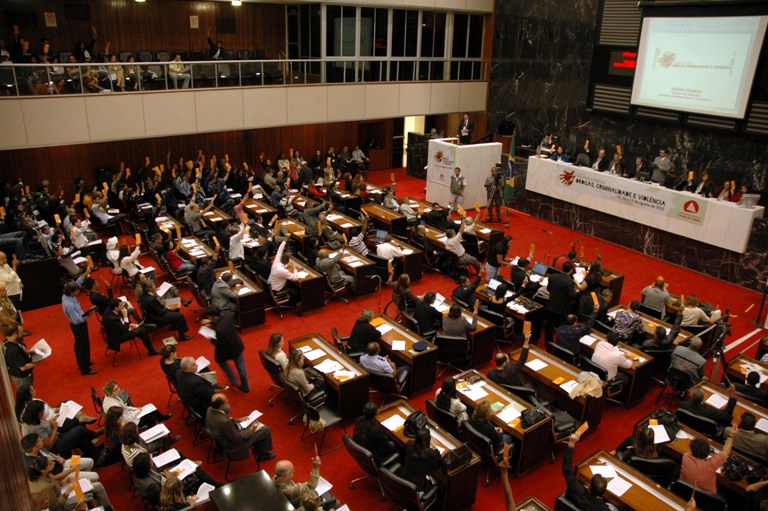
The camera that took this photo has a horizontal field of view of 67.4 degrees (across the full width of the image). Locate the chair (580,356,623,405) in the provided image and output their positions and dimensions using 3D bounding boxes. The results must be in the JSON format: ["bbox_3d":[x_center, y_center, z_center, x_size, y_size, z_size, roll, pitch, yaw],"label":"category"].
[{"bbox_3d":[3.636,2.108,9.626,0.620,0.920,0.600,-16,28,-37],"label":"chair"}]

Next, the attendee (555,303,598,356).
[{"bbox_3d":[3.416,1.585,10.283,0.900,1.360,0.620,-15,26,-37],"label":"attendee"}]

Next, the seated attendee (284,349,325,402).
[{"bbox_3d":[-1.081,1.949,9.032,0.820,1.220,0.480,-13,25,-32],"label":"seated attendee"}]

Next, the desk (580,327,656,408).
[{"bbox_3d":[3.861,1.883,10.156,0.570,0.725,1.550,-13,25,-32],"label":"desk"}]

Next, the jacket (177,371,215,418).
[{"bbox_3d":[-2.752,2.006,8.526,0.560,0.660,0.450,22,29,40],"label":"jacket"}]

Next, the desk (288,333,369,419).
[{"bbox_3d":[-0.933,1.993,9.626,0.570,0.725,1.550,-14,26,-35],"label":"desk"}]

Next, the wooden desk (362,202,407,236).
[{"bbox_3d":[-0.039,-0.923,17.058,0.570,0.760,1.530,-14,27,-35],"label":"wooden desk"}]

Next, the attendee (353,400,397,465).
[{"bbox_3d":[-0.098,2.532,7.790,0.780,1.250,0.520,-17,29,-39],"label":"attendee"}]

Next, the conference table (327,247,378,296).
[{"bbox_3d":[-0.865,0.343,13.832,0.570,0.760,1.530,-14,27,-35],"label":"conference table"}]

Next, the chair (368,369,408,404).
[{"bbox_3d":[0.065,2.092,9.475,0.600,0.840,0.640,11,23,24],"label":"chair"}]

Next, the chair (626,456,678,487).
[{"bbox_3d":[3.439,2.846,7.658,0.600,0.840,0.640,5,21,9],"label":"chair"}]

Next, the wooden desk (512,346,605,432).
[{"bbox_3d":[2.802,2.212,9.507,0.570,0.760,1.530,-14,27,-35],"label":"wooden desk"}]

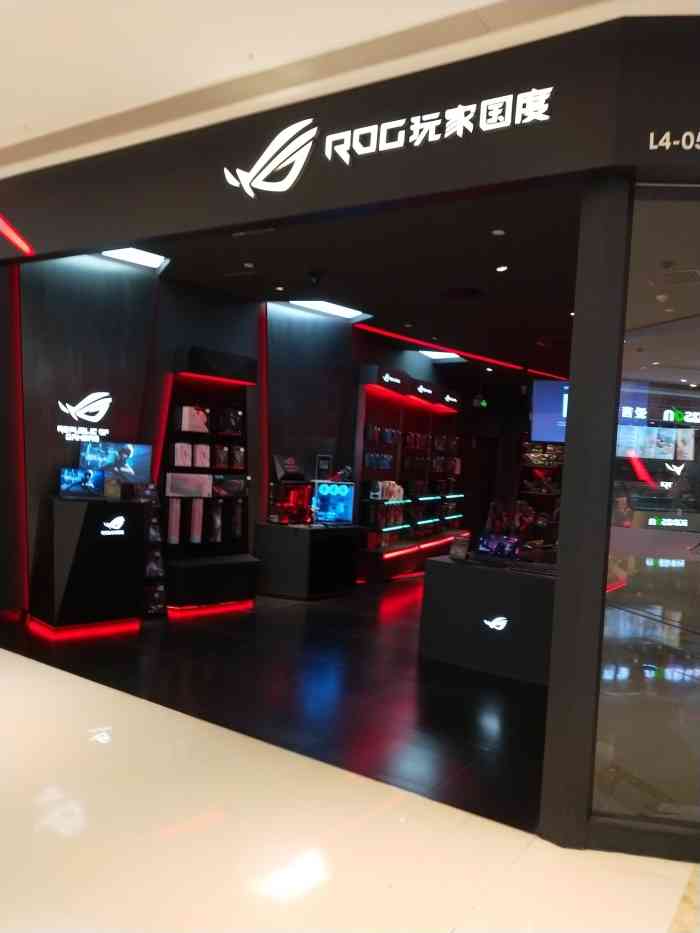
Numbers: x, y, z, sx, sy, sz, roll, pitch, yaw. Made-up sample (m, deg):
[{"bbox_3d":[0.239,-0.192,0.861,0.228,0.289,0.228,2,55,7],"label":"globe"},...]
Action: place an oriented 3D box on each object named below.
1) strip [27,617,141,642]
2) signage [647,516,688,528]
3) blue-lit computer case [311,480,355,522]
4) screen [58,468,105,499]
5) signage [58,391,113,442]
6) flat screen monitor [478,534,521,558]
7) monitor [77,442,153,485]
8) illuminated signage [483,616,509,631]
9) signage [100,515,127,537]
[{"bbox_3d":[-2.171,1.271,5.208,0.690,0.070,0.560,0,4,-36],"label":"strip"},{"bbox_3d":[5.370,0.947,10.487,0.700,0.200,0.050,2,3,-3],"label":"signage"},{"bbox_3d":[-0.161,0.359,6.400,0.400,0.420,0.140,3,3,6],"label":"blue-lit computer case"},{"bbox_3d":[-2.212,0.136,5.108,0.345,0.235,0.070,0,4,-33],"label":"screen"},{"bbox_3d":[-2.371,-0.446,5.536,0.460,0.440,0.030,0,4,-30],"label":"signage"},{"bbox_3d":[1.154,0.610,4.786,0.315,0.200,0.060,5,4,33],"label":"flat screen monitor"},{"bbox_3d":[-2.024,-0.035,5.363,0.590,0.365,0.060,1,4,-28],"label":"monitor"},{"bbox_3d":[1.044,1.127,4.450,0.175,0.090,0.020,4,4,29],"label":"illuminated signage"},{"bbox_3d":[-1.927,0.481,5.052,0.210,0.165,0.020,0,4,-36],"label":"signage"}]

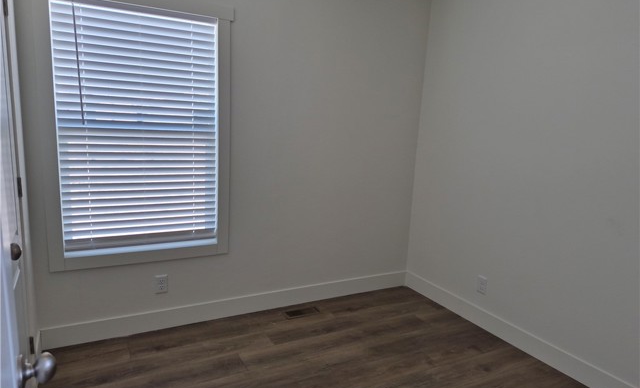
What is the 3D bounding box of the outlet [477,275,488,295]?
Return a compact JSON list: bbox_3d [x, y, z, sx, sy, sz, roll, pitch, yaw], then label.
[{"bbox_3d":[1.145,0.649,3.005,0.010,0.117,0.074,-3,12,-29],"label":"outlet"}]

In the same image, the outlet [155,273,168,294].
[{"bbox_3d":[-1.008,0.583,2.716,0.074,0.117,0.010,-3,12,-29],"label":"outlet"}]

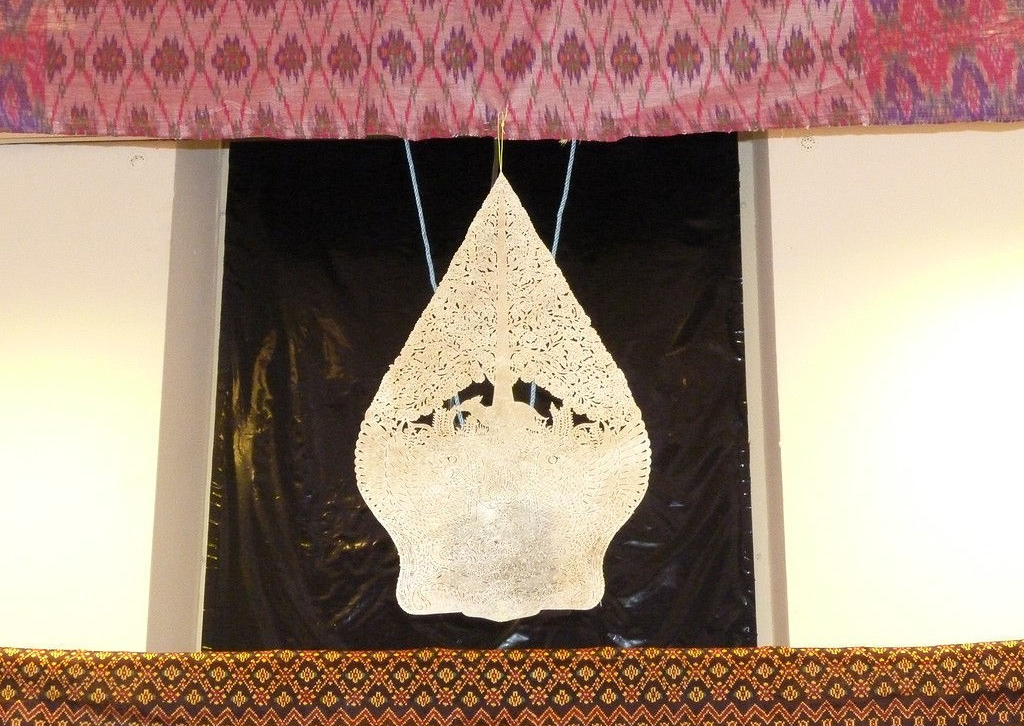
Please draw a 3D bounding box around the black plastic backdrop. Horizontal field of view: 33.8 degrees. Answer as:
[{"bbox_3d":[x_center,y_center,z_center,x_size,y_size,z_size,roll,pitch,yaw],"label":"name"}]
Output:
[{"bbox_3d":[-0.050,0.019,2.672,0.852,0.854,0.100,0,-15,1],"label":"black plastic backdrop"}]

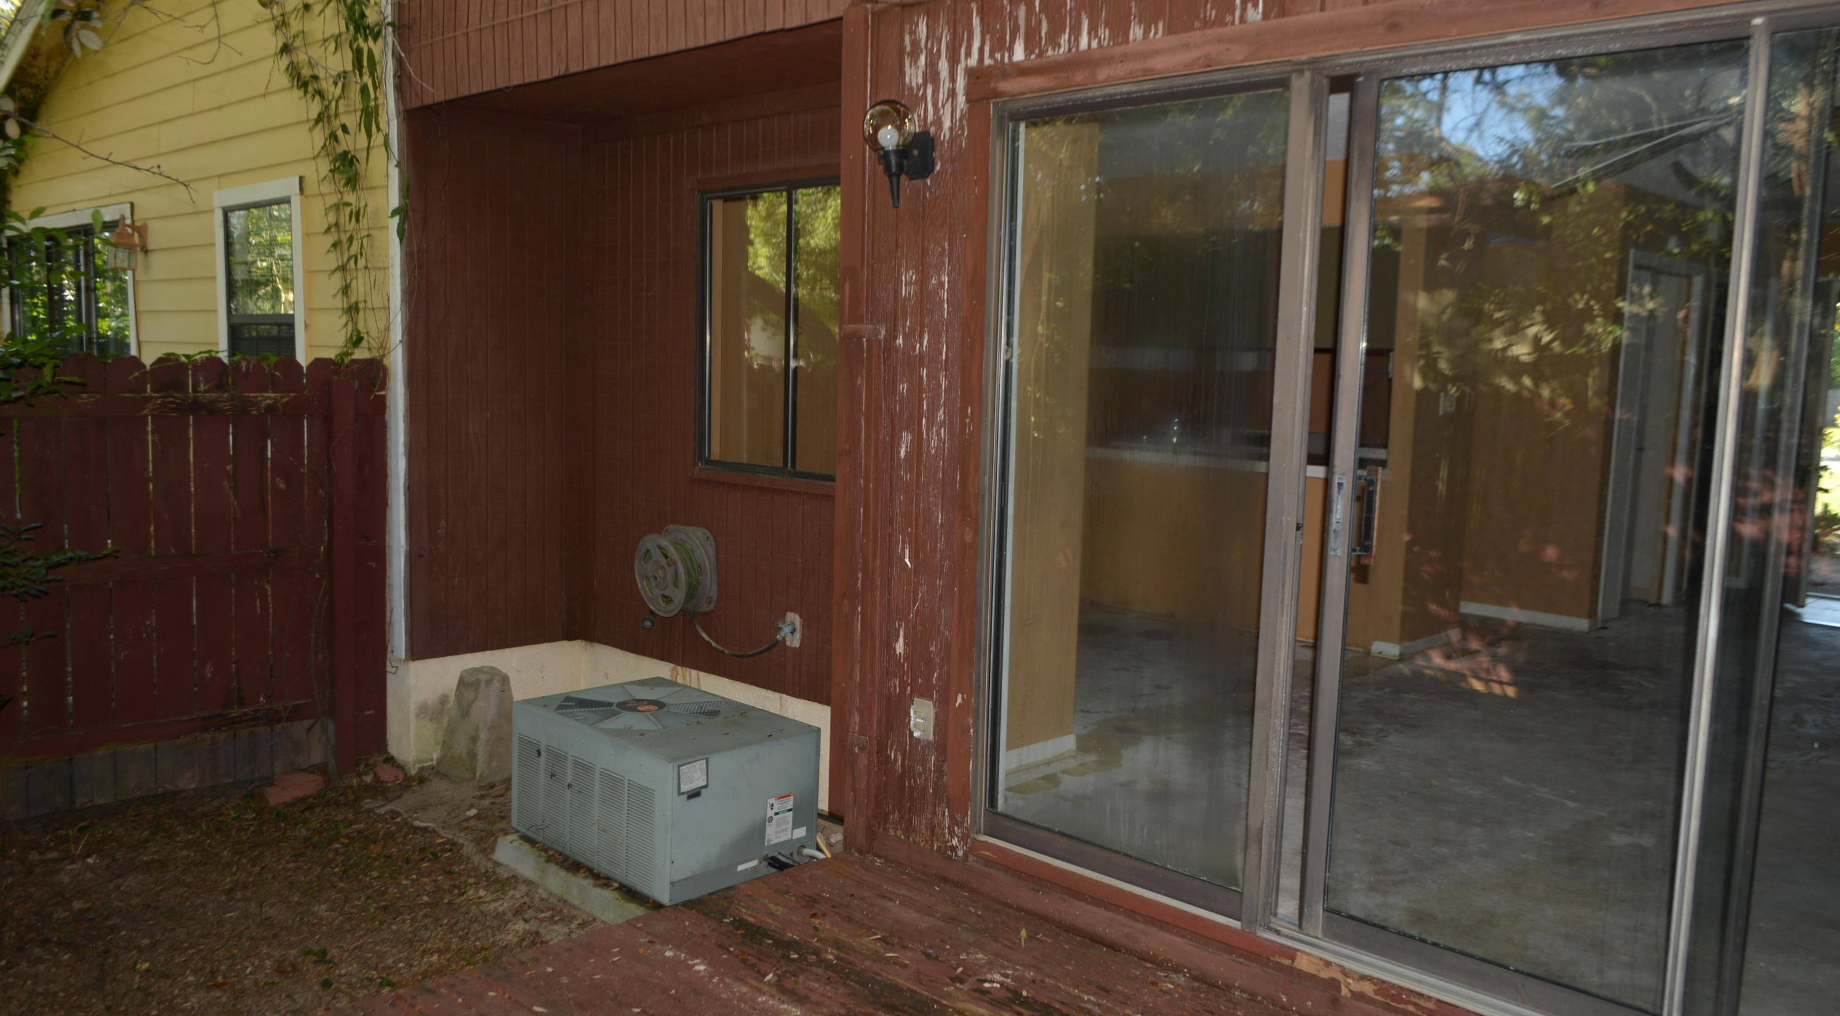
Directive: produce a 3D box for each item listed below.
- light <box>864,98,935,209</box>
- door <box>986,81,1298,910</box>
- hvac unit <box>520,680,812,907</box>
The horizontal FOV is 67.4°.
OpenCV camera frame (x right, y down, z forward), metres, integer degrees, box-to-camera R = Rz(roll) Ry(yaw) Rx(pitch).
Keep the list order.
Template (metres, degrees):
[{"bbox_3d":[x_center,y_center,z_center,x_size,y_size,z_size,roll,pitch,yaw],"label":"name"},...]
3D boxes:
[{"bbox_3d":[-0.063,-0.971,3.797,0.144,0.287,0.192,8,9,43],"label":"light"},{"bbox_3d":[0.528,-0.025,3.482,0.875,1.980,0.060,8,9,43],"label":"door"},{"bbox_3d":[-0.971,1.022,5.214,1.022,0.492,0.670,8,9,43],"label":"hvac unit"}]

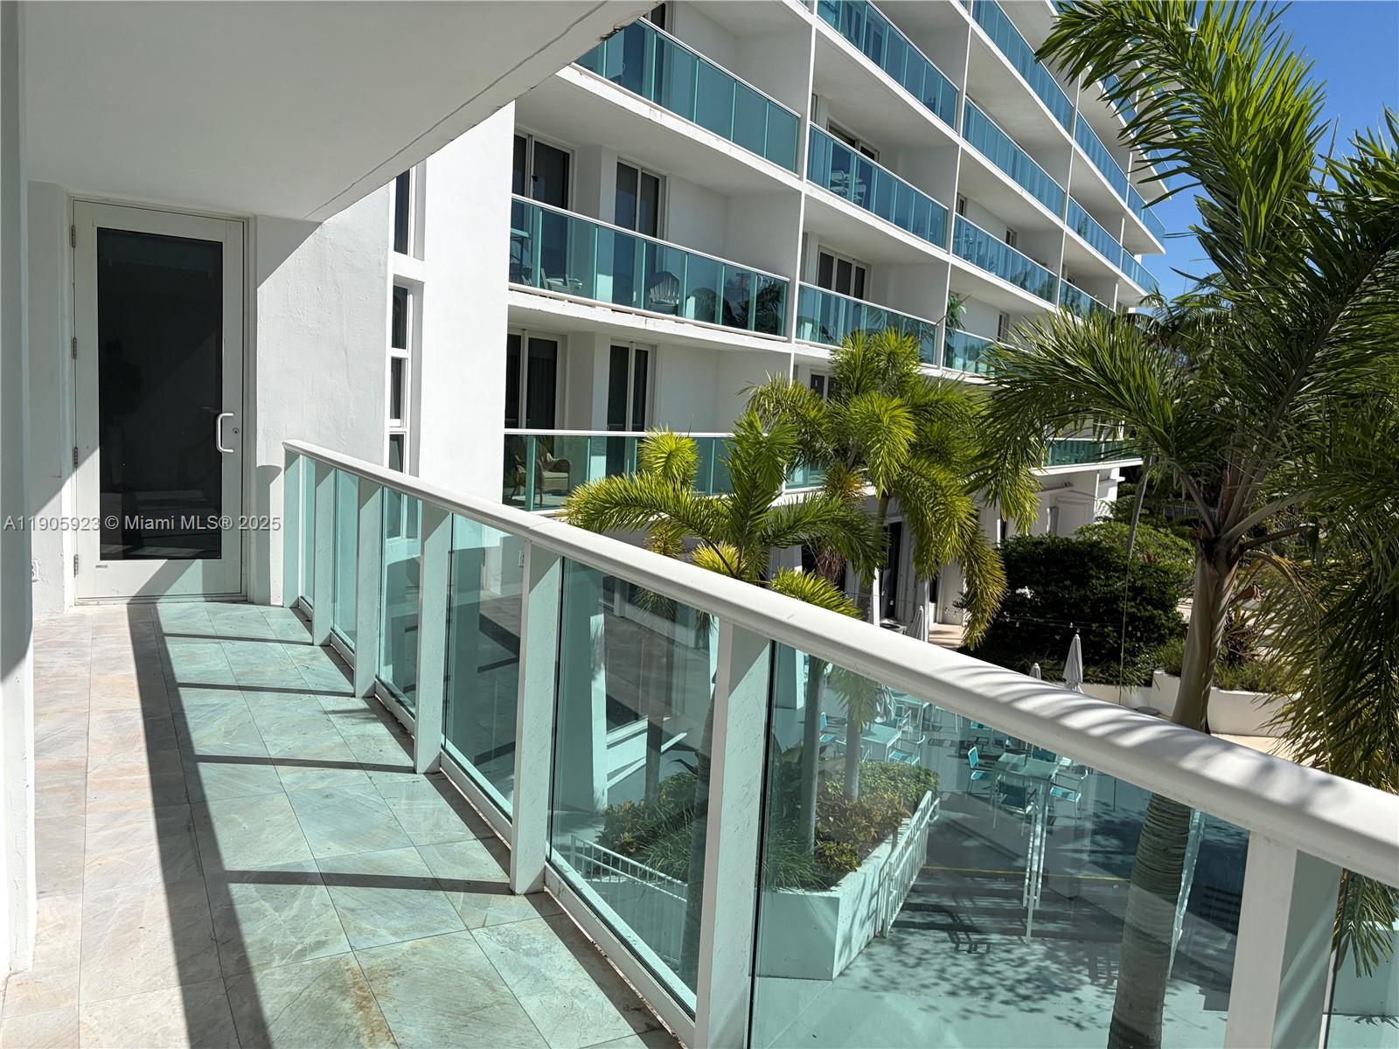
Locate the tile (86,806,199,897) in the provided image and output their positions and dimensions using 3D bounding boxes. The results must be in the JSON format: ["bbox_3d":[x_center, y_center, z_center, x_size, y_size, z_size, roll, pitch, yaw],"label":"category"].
[{"bbox_3d":[-1.732,1.000,3.267,0.307,0.014,0.602,0,7,-30],"label":"tile"}]

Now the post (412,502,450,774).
[{"bbox_3d":[-1.022,0.427,4.048,0.110,1.050,0.048,0,7,-30],"label":"post"}]

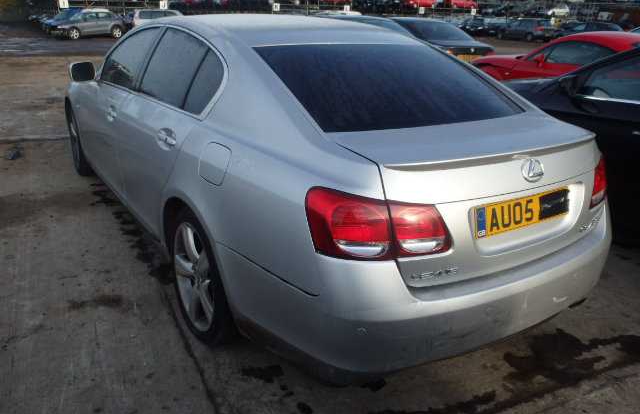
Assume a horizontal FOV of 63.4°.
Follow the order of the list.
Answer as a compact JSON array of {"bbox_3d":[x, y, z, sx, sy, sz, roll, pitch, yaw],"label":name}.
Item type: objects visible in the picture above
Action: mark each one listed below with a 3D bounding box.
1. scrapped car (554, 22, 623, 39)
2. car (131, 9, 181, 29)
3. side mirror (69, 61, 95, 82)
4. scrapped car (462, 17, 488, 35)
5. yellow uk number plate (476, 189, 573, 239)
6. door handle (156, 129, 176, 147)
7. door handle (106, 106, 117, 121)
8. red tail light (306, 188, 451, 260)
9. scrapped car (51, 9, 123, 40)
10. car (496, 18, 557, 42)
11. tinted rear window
[{"bbox_3d":[17.214,-11.045,33.207,1.770,1.420,4.350,-18,28,-41],"label":"scrapped car"},{"bbox_3d":[-9.872,-11.971,33.957,4.600,1.700,1.790,-7,22,-21],"label":"car"},{"bbox_3d":[-1.654,-0.944,3.599,0.190,0.135,0.115,-11,24,-32],"label":"side mirror"},{"bbox_3d":[12.157,-14.064,40.431,1.680,1.460,3.950,9,22,18],"label":"scrapped car"},{"bbox_3d":[0.721,0.014,1.810,0.520,0.111,0.020,-11,14,-32],"label":"yellow uk number plate"},{"bbox_3d":[-0.655,-0.291,2.208,0.050,0.065,0.205,-11,24,-32],"label":"door handle"},{"bbox_3d":[-1.226,-0.550,3.043,0.050,0.065,0.205,-11,24,-32],"label":"door handle"},{"bbox_3d":[0.178,0.041,1.521,0.450,0.205,0.150,-4,21,-15],"label":"red tail light"},{"bbox_3d":[-14.140,-11.186,31.736,4.350,1.580,1.820,-15,27,-38],"label":"scrapped car"},{"bbox_3d":[14.236,-12.289,35.869,1.760,1.490,4.200,-9,23,-26],"label":"car"},{"bbox_3d":[0.310,-0.578,2.292,1.140,0.100,0.730,-11,46,-32],"label":"tinted rear window"}]

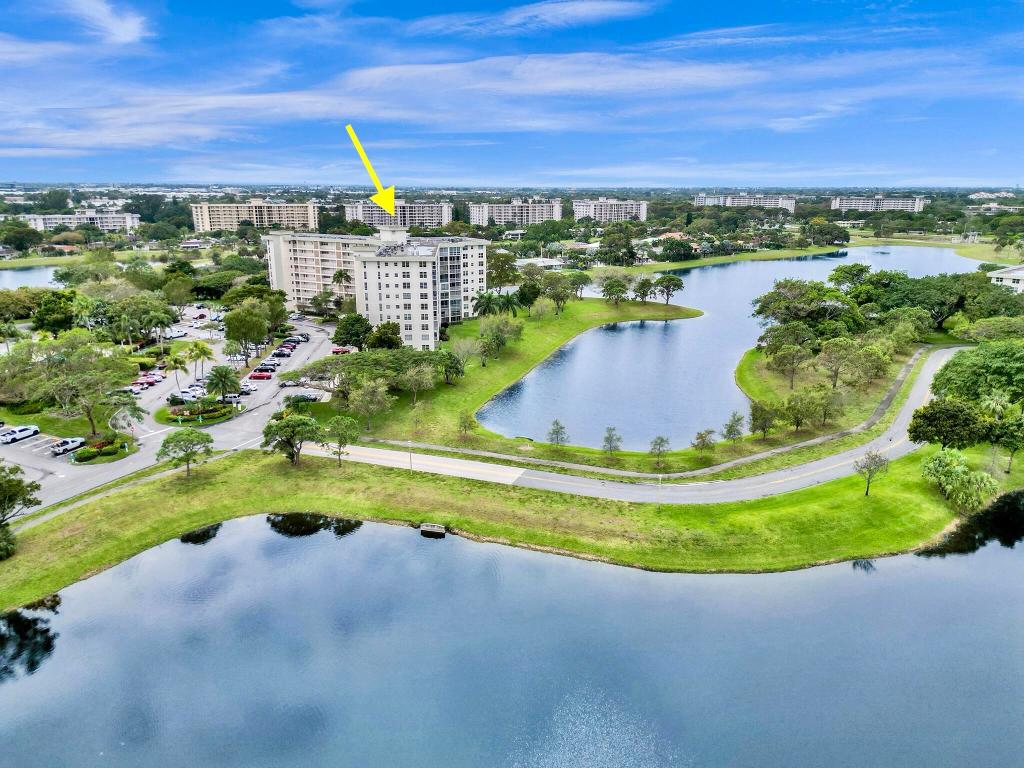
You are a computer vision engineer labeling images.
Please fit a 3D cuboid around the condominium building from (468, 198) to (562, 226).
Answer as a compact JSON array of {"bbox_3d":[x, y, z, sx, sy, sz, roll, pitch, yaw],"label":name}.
[{"bbox_3d":[2.400,-158.350,664.340,85.000,27.000,30.000,-7,17,-25],"label":"condominium building"}]

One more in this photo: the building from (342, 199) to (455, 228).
[{"bbox_3d":[-101.830,-154.710,654.800,96.000,29.500,22.000,-9,18,-30],"label":"building"}]

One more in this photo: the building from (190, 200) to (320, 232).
[{"bbox_3d":[-214.050,-140.000,600.370,97.000,29.500,22.000,-10,19,-34],"label":"building"}]

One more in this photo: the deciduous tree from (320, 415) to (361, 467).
[{"bbox_3d":[-25.560,8.720,106.270,5.400,7.800,5.400,0,16,0],"label":"deciduous tree"}]

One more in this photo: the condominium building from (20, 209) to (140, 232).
[{"bbox_3d":[-309.910,-112.660,507.020,74.000,22.000,20.000,1,16,1],"label":"condominium building"}]

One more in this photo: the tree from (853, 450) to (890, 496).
[{"bbox_3d":[50.820,12.610,100.660,5.230,6.940,5.230,9,18,27],"label":"tree"}]

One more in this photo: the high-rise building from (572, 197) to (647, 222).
[{"bbox_3d":[107.800,-185.310,767.620,99.000,29.500,22.000,-14,21,-42],"label":"high-rise building"}]

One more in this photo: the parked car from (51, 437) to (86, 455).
[{"bbox_3d":[-70.480,9.630,113.480,1.900,1.700,5.300,6,17,19],"label":"parked car"}]

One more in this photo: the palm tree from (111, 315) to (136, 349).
[{"bbox_3d":[-100.230,-13.020,184.380,6.350,9.910,6.350,-8,18,-28],"label":"palm tree"}]

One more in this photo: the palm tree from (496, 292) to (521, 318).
[{"bbox_3d":[-1.280,-21.620,212.970,7.930,11.960,7.930,0,16,0],"label":"palm tree"}]

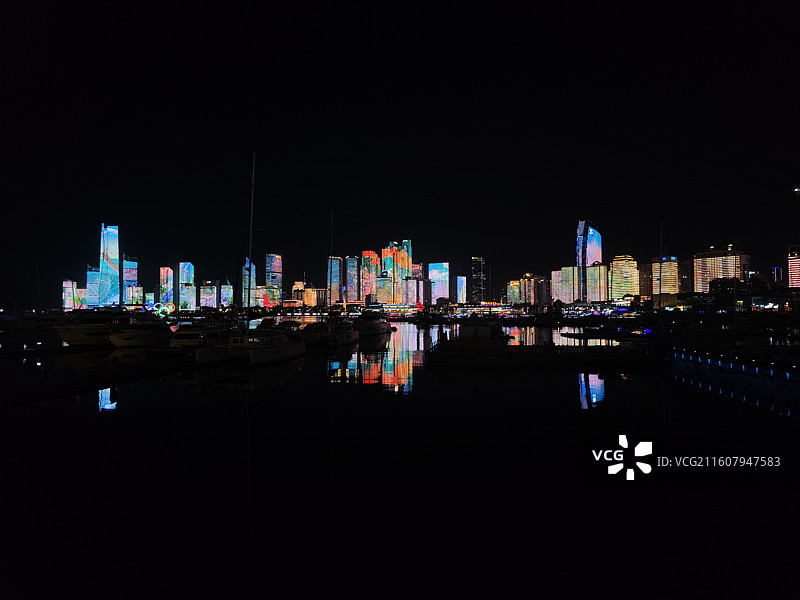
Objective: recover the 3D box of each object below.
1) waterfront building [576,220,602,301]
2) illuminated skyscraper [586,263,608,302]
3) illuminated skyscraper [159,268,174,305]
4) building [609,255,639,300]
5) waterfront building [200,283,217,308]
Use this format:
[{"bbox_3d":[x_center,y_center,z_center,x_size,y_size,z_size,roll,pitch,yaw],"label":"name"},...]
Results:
[{"bbox_3d":[510.649,-88.219,1426.188,50.000,246.094,50.000,0,-2,-8],"label":"waterfront building"},{"bbox_3d":[438.822,-25.597,1178.350,38.000,106.488,32.000,-2,-2,38],"label":"illuminated skyscraper"},{"bbox_3d":[-825.361,-29.628,1877.300,40.000,174.284,38.000,0,-2,-3],"label":"illuminated skyscraper"},{"bbox_3d":[471.357,-34.118,1118.151,54.000,119.368,38.000,-1,-2,15],"label":"building"},{"bbox_3d":[-650.200,-6.800,1800.000,48.000,98.200,36.000,0,-2,-16],"label":"waterfront building"}]

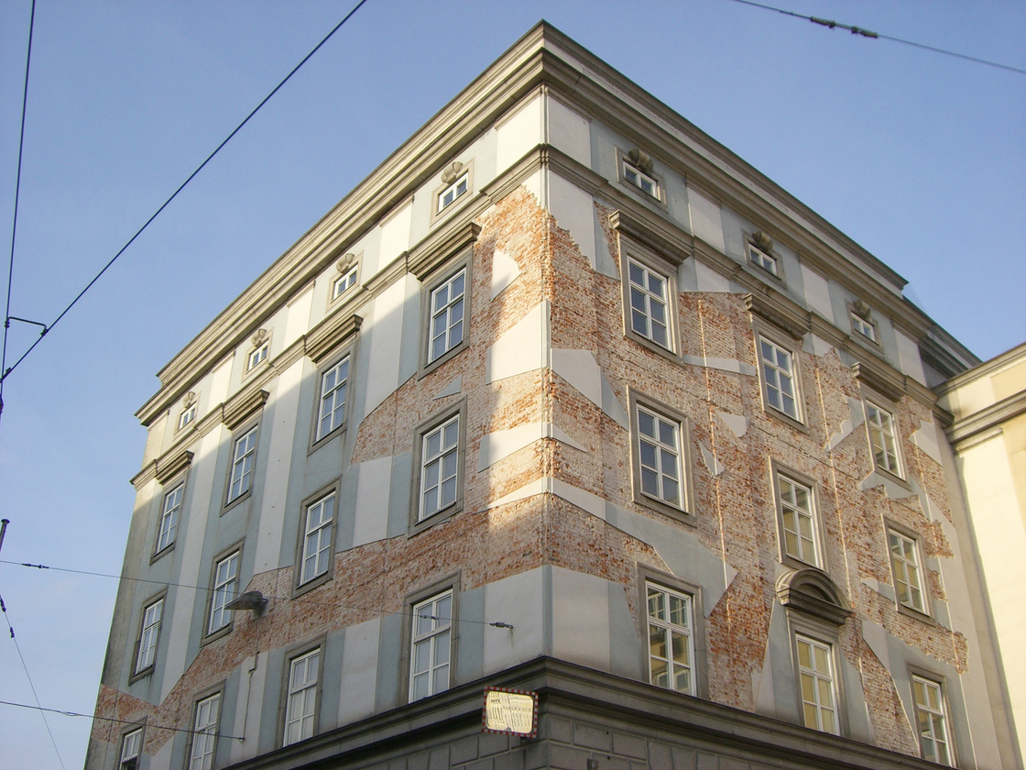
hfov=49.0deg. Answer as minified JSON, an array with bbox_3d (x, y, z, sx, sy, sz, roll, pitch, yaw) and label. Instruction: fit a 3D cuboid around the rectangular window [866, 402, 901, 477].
[{"bbox_3d":[10.039,1.498,30.538,1.290,1.980,0.160,25,-38,-36],"label":"rectangular window"}]

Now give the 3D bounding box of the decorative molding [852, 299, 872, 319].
[{"bbox_3d":[9.909,-2.065,31.797,0.840,0.420,0.210,25,-38,-36],"label":"decorative molding"}]

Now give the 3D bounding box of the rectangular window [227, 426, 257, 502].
[{"bbox_3d":[-7.479,2.319,31.608,0.160,1.988,1.316,22,-36,-32],"label":"rectangular window"}]

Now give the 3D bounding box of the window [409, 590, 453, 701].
[{"bbox_3d":[-1.438,4.954,21.245,0.160,1.988,1.316,22,-36,-32],"label":"window"}]

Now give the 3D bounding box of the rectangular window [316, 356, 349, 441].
[{"bbox_3d":[-4.509,0.342,28.173,0.137,2.037,1.228,24,-38,-33],"label":"rectangular window"}]

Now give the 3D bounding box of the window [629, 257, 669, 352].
[{"bbox_3d":[2.889,-1.715,24.188,1.190,2.000,0.150,25,-40,-33],"label":"window"}]

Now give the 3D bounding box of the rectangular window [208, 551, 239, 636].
[{"bbox_3d":[-7.533,5.407,29.330,0.137,2.037,1.228,24,-38,-33],"label":"rectangular window"}]

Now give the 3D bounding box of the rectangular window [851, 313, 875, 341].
[{"bbox_3d":[9.840,-1.604,31.599,1.092,0.588,0.126,25,-39,-34],"label":"rectangular window"}]

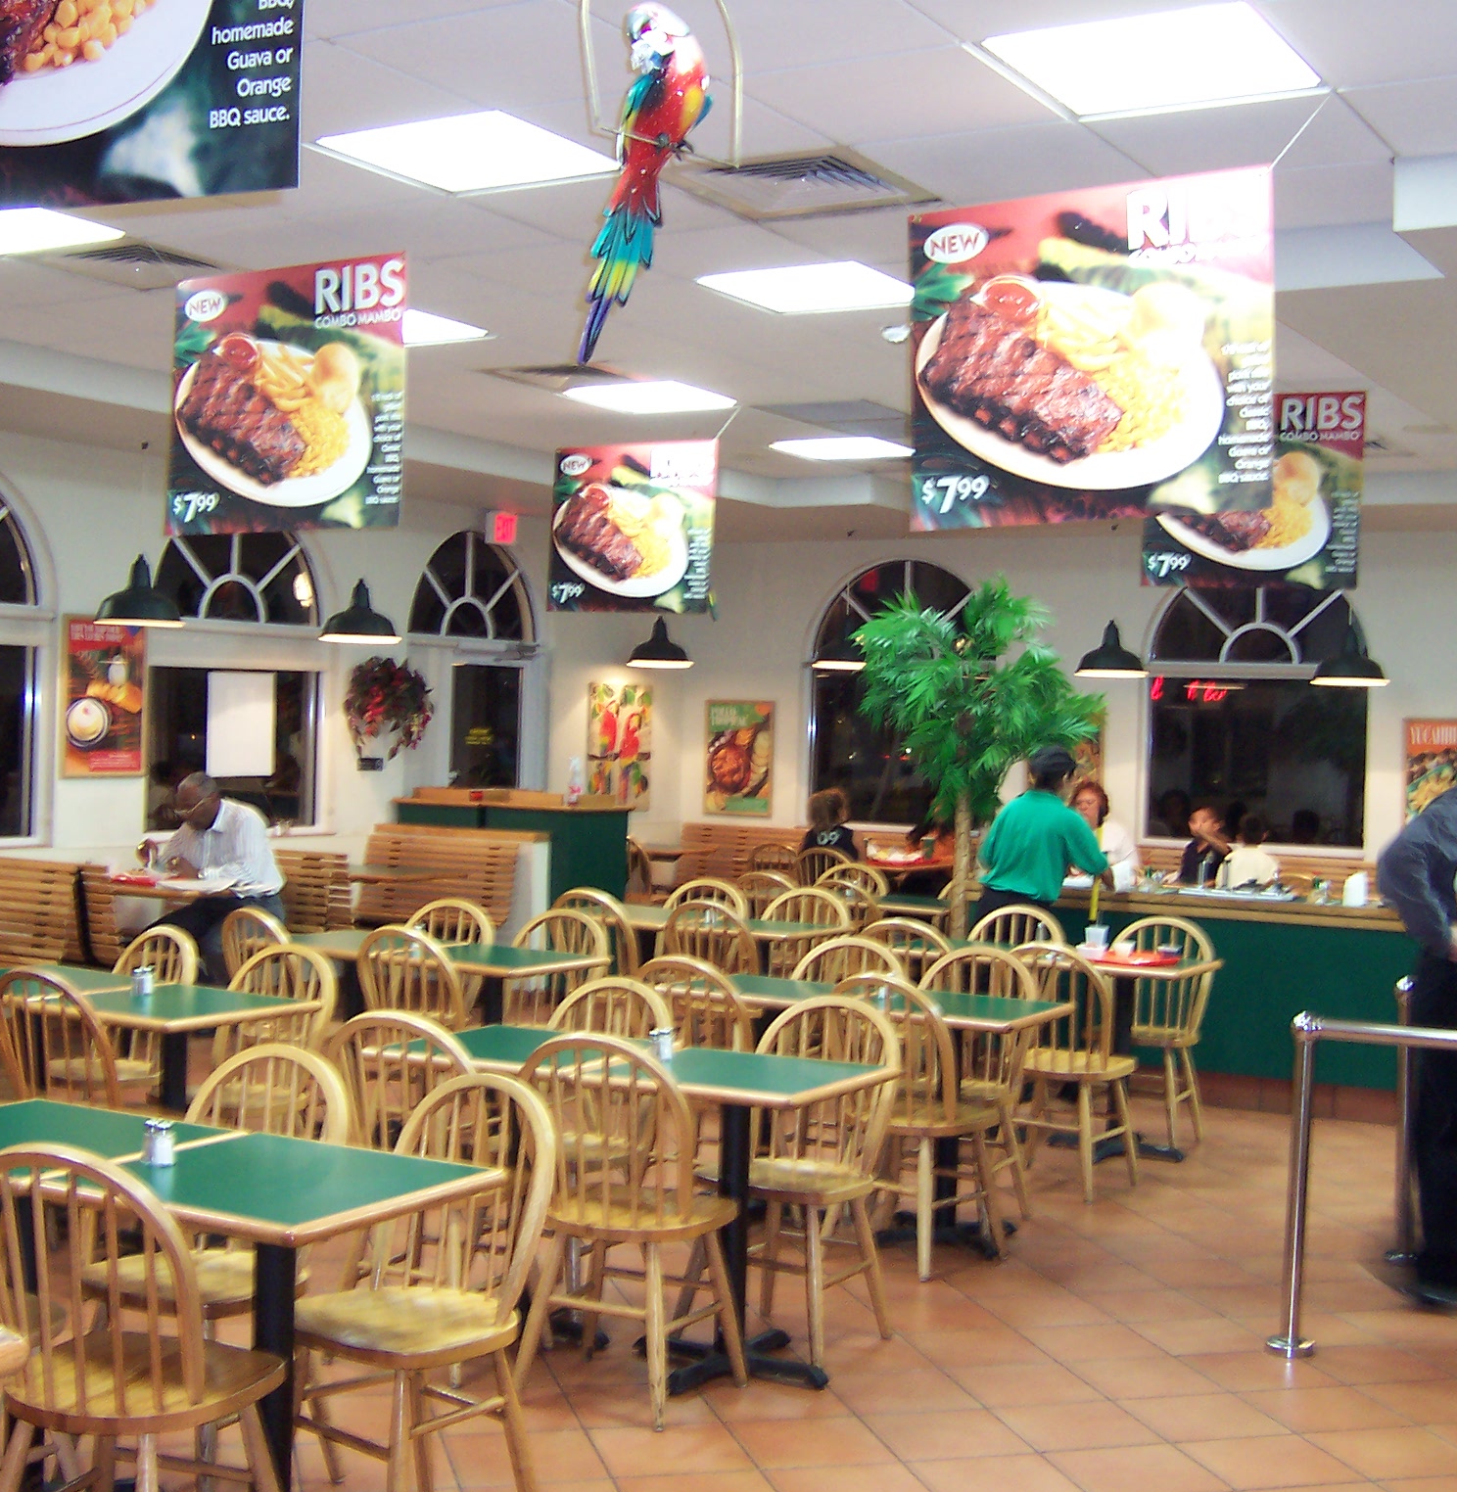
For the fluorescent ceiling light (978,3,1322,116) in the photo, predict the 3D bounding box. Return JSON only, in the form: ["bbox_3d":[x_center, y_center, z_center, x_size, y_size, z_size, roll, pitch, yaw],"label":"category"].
[{"bbox_3d":[0.901,-1.478,4.379,0.600,0.070,0.600,2,1,30],"label":"fluorescent ceiling light"}]

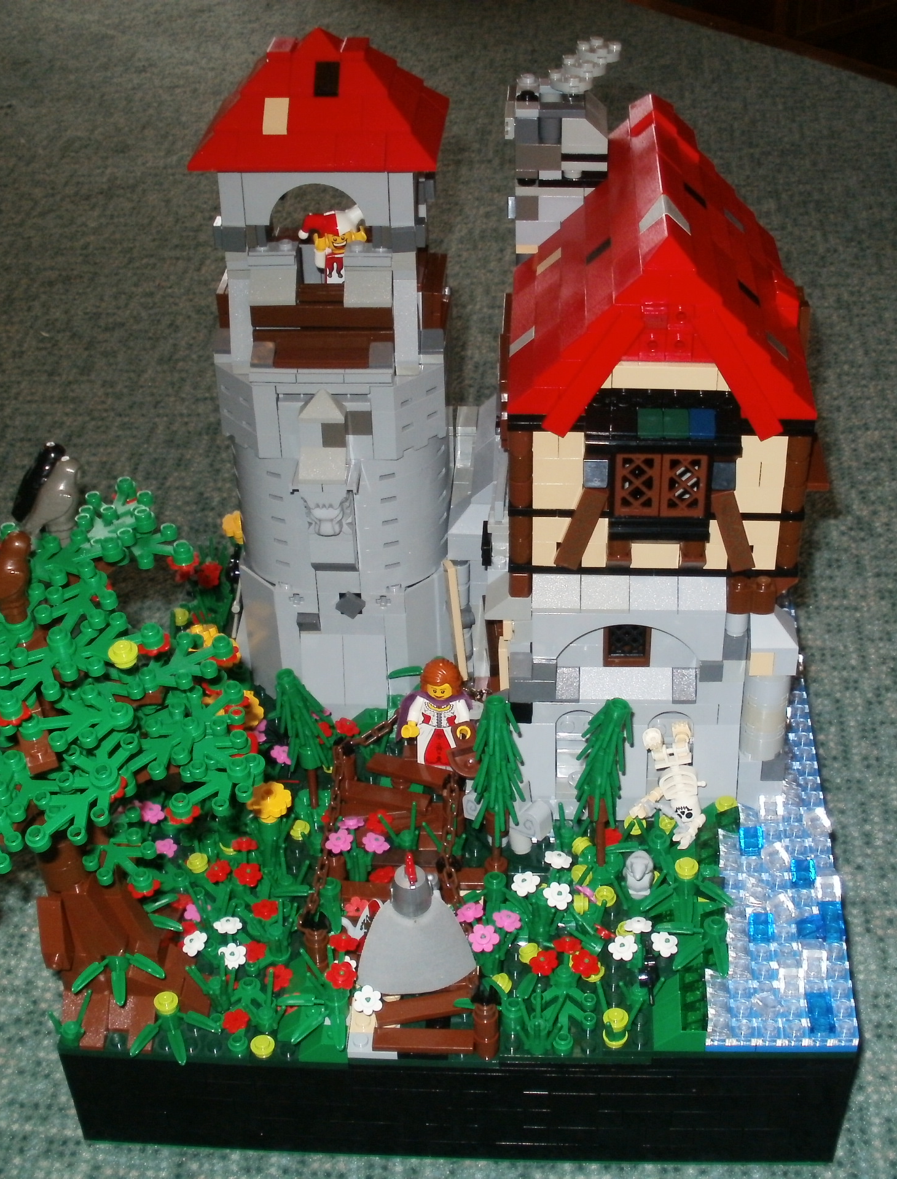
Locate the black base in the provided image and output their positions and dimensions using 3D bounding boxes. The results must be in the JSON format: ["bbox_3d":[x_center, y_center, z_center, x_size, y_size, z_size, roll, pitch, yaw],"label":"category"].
[{"bbox_3d":[0.009,0.096,0.633,0.256,0.057,0.256,0,36,4],"label":"black base"}]

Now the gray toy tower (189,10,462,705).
[{"bbox_3d":[-0.040,-0.078,0.601,0.083,0.260,0.083,0,36,4],"label":"gray toy tower"}]

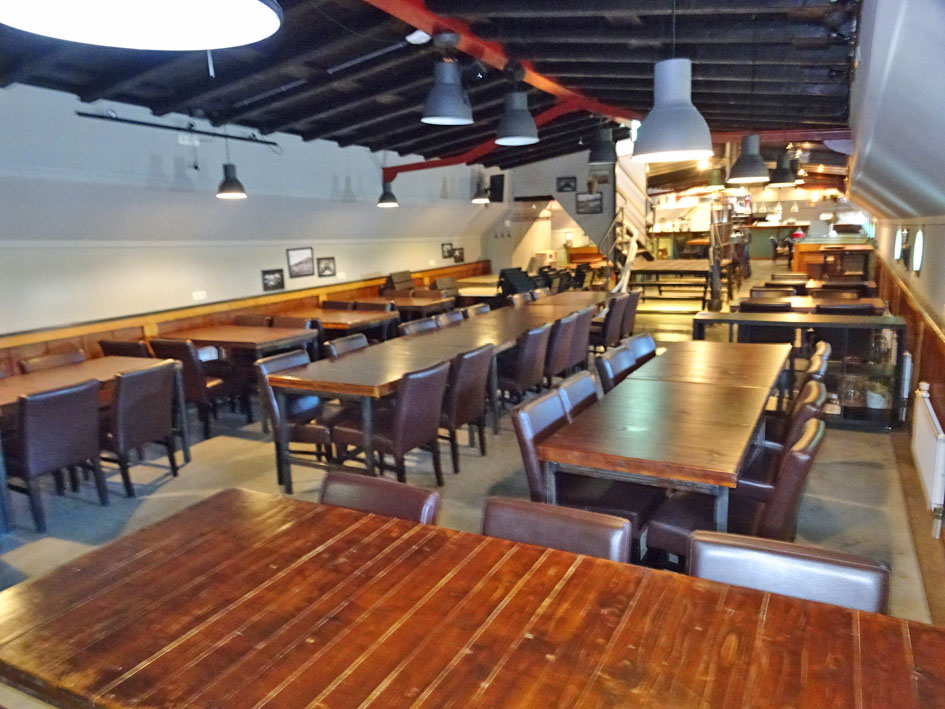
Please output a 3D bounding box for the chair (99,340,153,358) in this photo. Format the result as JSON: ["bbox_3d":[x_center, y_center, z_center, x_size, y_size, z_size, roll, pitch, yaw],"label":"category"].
[{"bbox_3d":[-2.642,0.240,5.759,0.450,0.830,0.610,3,12,23],"label":"chair"}]

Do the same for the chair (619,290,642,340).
[{"bbox_3d":[1.717,-0.356,8.492,0.620,0.870,0.460,3,12,28],"label":"chair"}]

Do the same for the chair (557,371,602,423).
[{"bbox_3d":[0.795,0.550,3.524,0.610,0.830,0.450,4,13,28],"label":"chair"}]

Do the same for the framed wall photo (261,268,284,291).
[{"bbox_3d":[-2.149,-0.799,7.370,0.025,0.225,0.280,4,13,28],"label":"framed wall photo"}]

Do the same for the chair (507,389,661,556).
[{"bbox_3d":[0.538,0.638,3.126,0.610,0.830,0.450,4,13,28],"label":"chair"}]

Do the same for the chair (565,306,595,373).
[{"bbox_3d":[0.805,-0.024,6.443,0.610,0.830,0.450,4,13,28],"label":"chair"}]

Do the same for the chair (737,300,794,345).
[{"bbox_3d":[2.974,-0.118,6.901,0.460,0.870,0.620,3,12,28],"label":"chair"}]

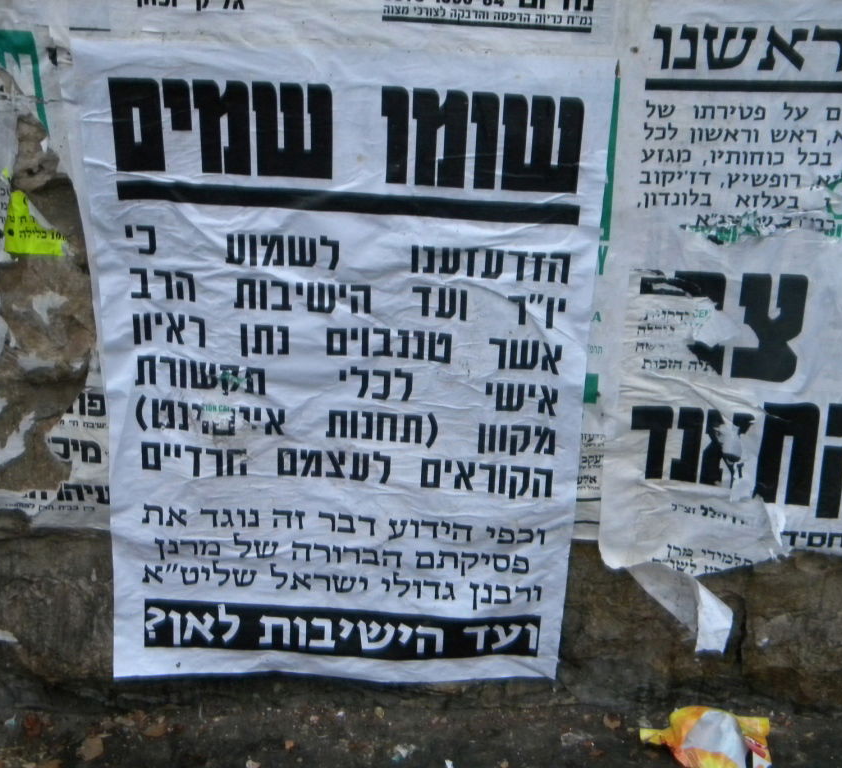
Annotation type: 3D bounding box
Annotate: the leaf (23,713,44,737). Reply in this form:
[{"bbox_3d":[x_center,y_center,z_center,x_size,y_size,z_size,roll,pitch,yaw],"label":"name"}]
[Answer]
[{"bbox_3d":[-0.426,0.376,1.530,0.023,0.010,0.038,1,25,-3],"label":"leaf"}]

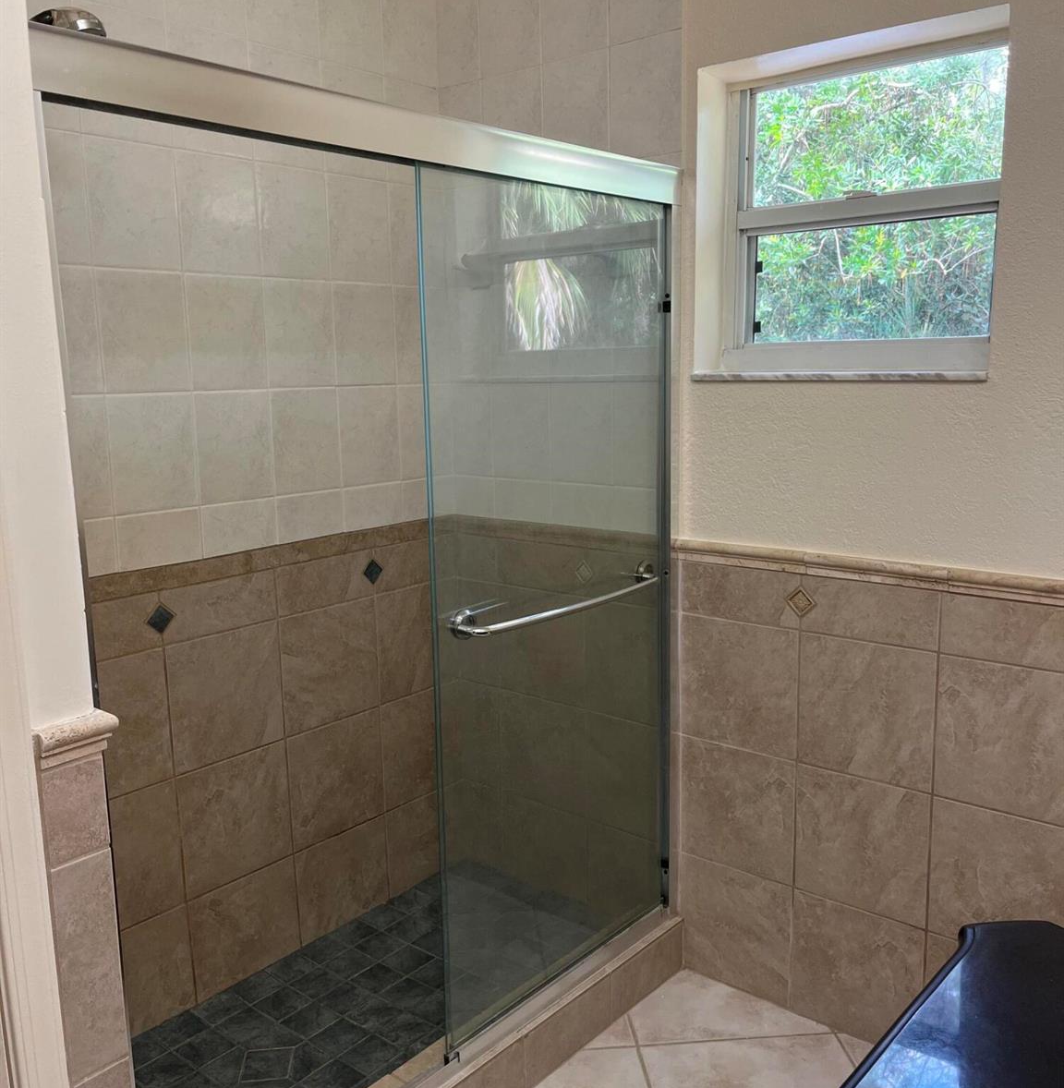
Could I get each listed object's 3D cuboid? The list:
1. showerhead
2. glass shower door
[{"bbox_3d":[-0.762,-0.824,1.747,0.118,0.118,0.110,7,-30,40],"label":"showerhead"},{"bbox_3d":[0.090,0.114,2.257,0.060,1.707,0.786,7,12,40],"label":"glass shower door"}]

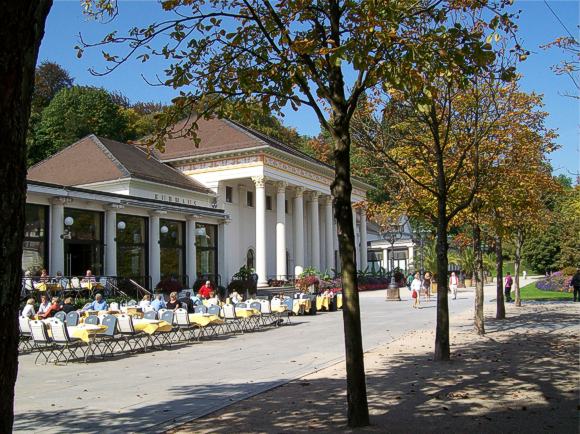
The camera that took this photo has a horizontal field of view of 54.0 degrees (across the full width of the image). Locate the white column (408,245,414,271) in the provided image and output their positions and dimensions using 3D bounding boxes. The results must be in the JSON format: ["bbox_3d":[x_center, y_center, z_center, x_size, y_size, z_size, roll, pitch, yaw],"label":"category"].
[{"bbox_3d":[18.388,6.950,86.000,0.680,5.400,0.680,-4,-7,28],"label":"white column"}]

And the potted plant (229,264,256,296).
[{"bbox_3d":[-2.879,3.909,34.500,1.600,2.000,1.500,-1,-6,0],"label":"potted plant"}]

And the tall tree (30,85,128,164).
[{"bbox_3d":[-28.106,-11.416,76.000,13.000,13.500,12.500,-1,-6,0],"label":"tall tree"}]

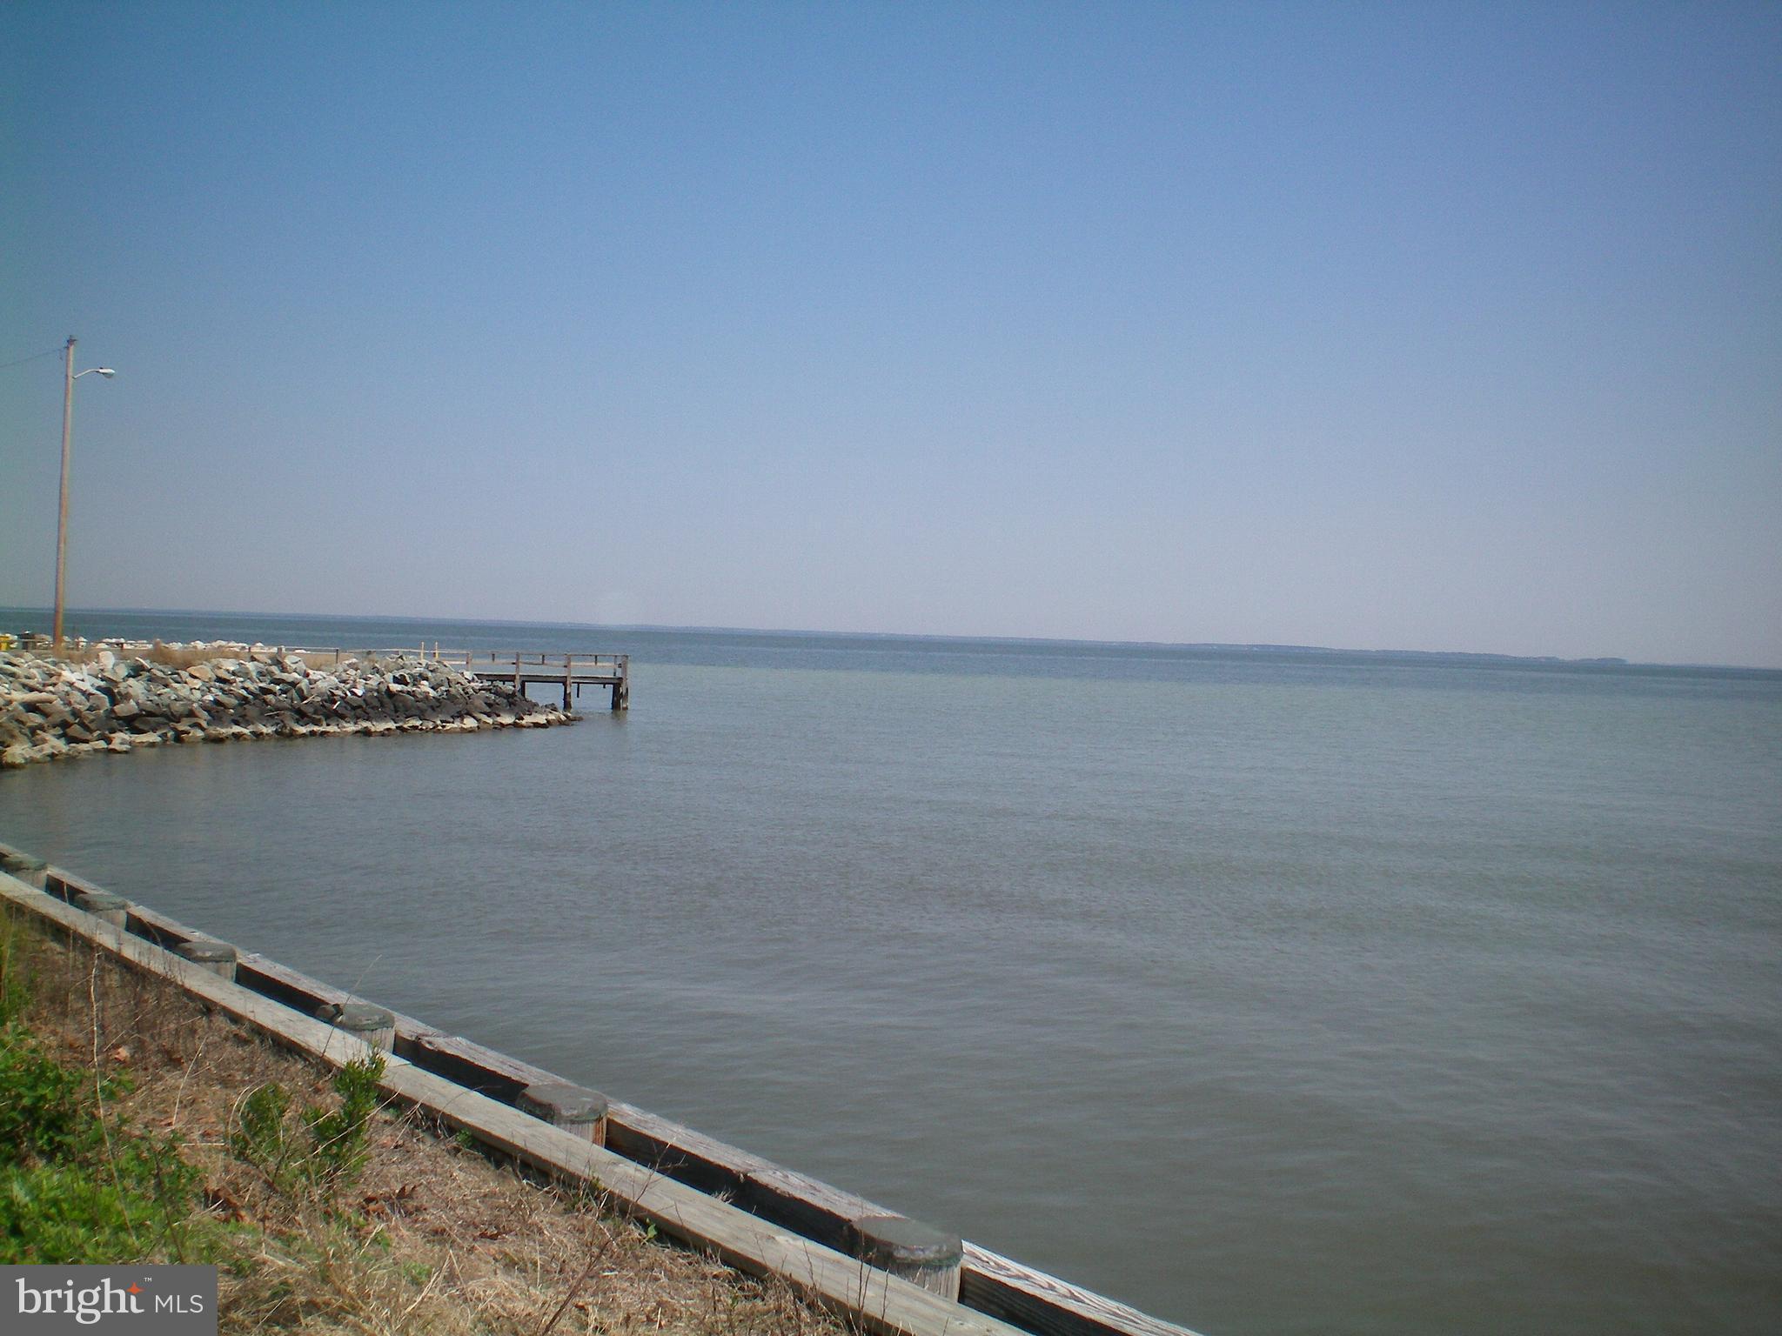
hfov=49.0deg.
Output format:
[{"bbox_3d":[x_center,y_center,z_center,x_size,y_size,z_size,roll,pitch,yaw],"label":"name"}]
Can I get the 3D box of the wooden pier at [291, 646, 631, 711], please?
[{"bbox_3d":[-18.600,0.436,85.100,14.000,2.450,2.500,2,1,-17],"label":"wooden pier"}]

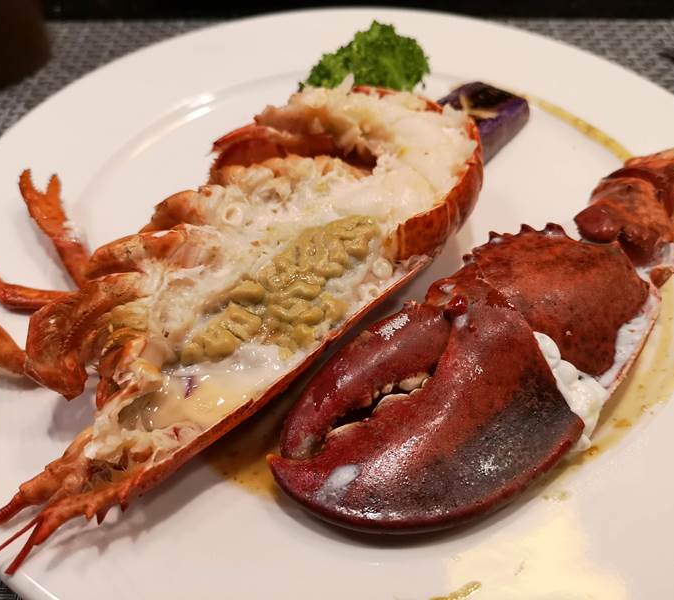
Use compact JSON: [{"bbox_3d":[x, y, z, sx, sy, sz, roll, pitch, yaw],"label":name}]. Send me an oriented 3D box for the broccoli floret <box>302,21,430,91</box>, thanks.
[{"bbox_3d":[0.014,-0.107,0.288,0.055,0.033,0.044,4,50,0],"label":"broccoli floret"}]

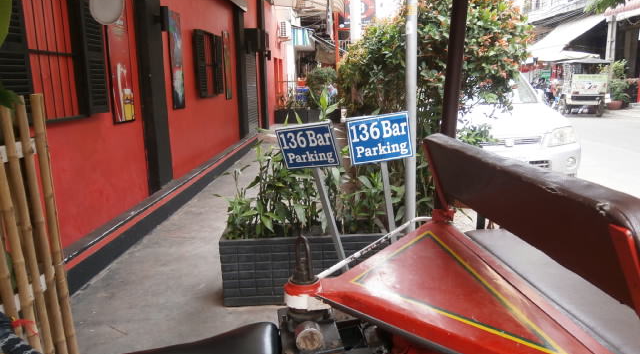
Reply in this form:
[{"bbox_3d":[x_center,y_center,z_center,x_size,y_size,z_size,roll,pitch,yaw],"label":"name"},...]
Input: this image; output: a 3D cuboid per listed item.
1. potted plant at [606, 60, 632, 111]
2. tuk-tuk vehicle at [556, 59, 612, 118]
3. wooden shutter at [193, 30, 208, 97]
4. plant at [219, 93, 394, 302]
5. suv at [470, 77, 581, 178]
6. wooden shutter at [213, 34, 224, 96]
[{"bbox_3d":[13.074,-4.045,21.090,1.000,2.120,1.000,-1,11,0],"label":"potted plant"},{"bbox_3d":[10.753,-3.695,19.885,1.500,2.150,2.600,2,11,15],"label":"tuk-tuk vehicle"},{"bbox_3d":[-1.764,-1.690,7.217,0.060,1.000,0.440,-1,11,3],"label":"wooden shutter"},{"bbox_3d":[-0.038,0.144,3.271,1.260,1.330,0.520,-1,11,-1],"label":"plant"},{"bbox_3d":[2.268,-0.847,7.549,1.780,1.680,4.500,0,11,5],"label":"suv"},{"bbox_3d":[-1.746,-1.925,8.305,0.050,1.000,0.460,-1,11,3],"label":"wooden shutter"}]

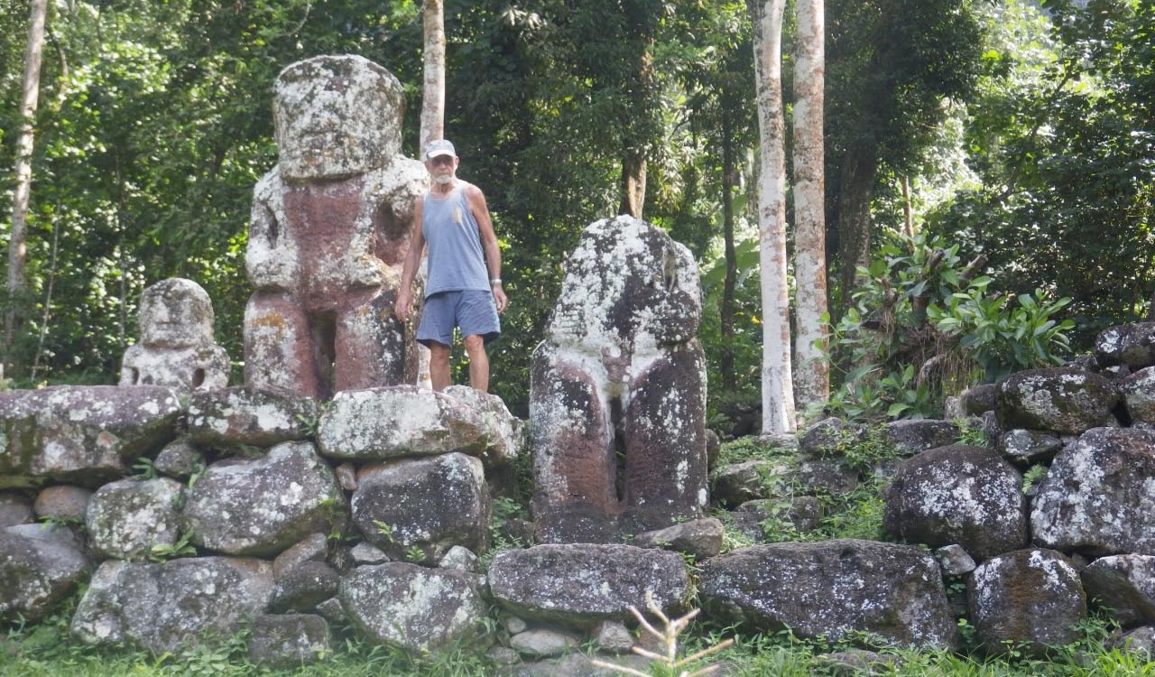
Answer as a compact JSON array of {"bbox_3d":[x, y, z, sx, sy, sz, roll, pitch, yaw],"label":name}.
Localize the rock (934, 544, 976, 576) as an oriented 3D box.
[{"bbox_3d":[2.214,1.304,10.000,0.265,0.184,0.220,0,-3,0],"label":"rock"}]

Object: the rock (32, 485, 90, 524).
[{"bbox_3d":[-3.101,0.997,10.250,0.359,0.248,0.320,0,-3,0],"label":"rock"}]

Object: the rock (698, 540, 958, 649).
[{"bbox_3d":[1.492,1.534,10.100,1.525,0.678,0.750,0,-1,0],"label":"rock"}]

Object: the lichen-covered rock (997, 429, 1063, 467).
[{"bbox_3d":[2.739,0.664,10.300,0.403,0.228,0.280,0,-1,0],"label":"lichen-covered rock"}]

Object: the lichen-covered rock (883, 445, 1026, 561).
[{"bbox_3d":[2.203,0.963,9.950,0.820,0.670,0.680,0,-1,0],"label":"lichen-covered rock"}]

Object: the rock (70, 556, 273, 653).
[{"bbox_3d":[-2.393,1.591,10.050,1.187,0.612,0.650,0,-1,0],"label":"rock"}]

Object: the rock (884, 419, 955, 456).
[{"bbox_3d":[2.250,0.653,11.150,0.480,0.270,0.380,0,-1,0],"label":"rock"}]

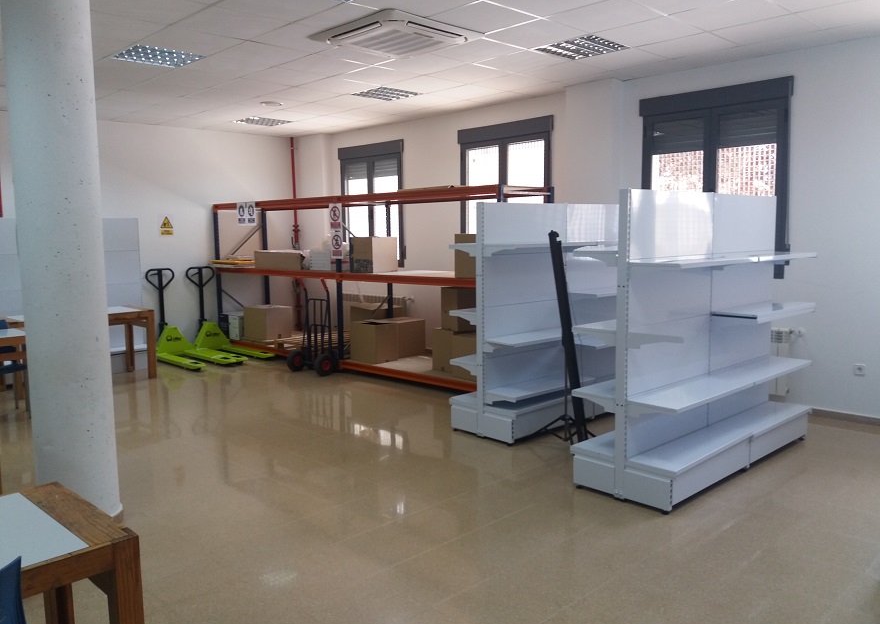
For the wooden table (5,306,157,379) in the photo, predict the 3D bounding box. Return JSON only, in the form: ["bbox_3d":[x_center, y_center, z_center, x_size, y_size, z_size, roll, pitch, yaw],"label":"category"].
[{"bbox_3d":[-3.936,0.405,7.754,1.400,0.765,0.710,-7,9,-44],"label":"wooden table"}]

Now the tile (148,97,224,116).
[{"bbox_3d":[-2.680,-2.284,7.808,0.600,0.025,0.600,-7,9,-44],"label":"tile"}]

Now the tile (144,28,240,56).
[{"bbox_3d":[-1.848,-2.005,5.268,0.600,0.020,0.600,-7,9,-44],"label":"tile"}]

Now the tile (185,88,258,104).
[{"bbox_3d":[-2.269,-2.240,7.373,0.600,0.020,0.600,-7,9,-44],"label":"tile"}]

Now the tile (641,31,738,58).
[{"bbox_3d":[1.971,-2.119,5.657,0.600,0.025,0.600,-7,9,-44],"label":"tile"}]

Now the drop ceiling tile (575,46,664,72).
[{"bbox_3d":[1.550,-2.161,6.082,0.600,0.025,0.600,-7,9,-44],"label":"drop ceiling tile"}]

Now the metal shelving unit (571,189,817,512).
[{"bbox_3d":[1.790,0.123,4.799,2.030,1.823,0.720,-7,9,-43],"label":"metal shelving unit"}]

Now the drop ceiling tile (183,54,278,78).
[{"bbox_3d":[-1.844,-2.104,6.114,0.600,0.025,0.600,-7,9,-44],"label":"drop ceiling tile"}]

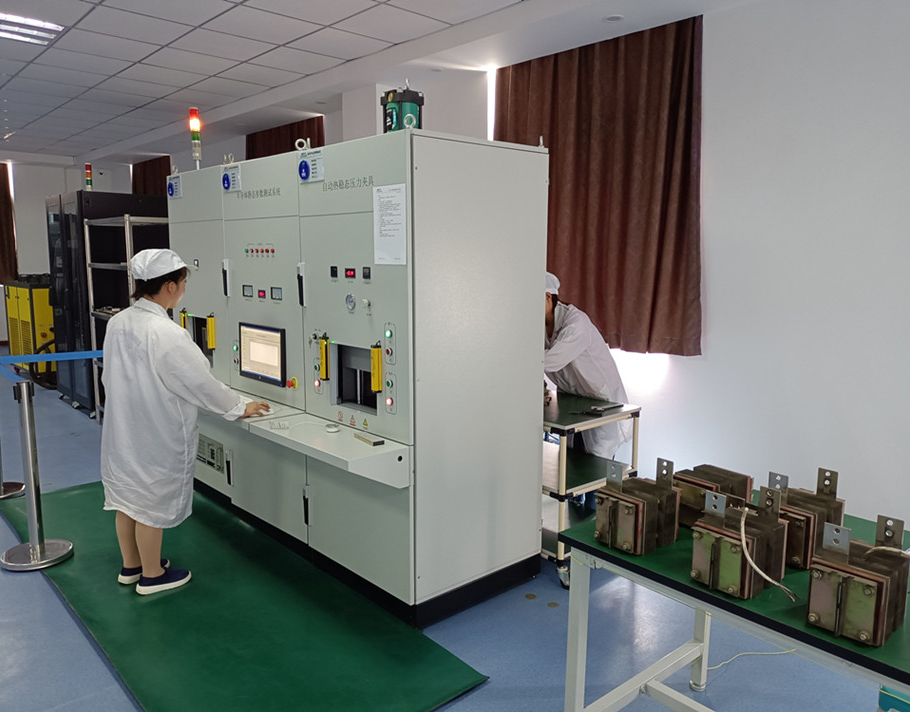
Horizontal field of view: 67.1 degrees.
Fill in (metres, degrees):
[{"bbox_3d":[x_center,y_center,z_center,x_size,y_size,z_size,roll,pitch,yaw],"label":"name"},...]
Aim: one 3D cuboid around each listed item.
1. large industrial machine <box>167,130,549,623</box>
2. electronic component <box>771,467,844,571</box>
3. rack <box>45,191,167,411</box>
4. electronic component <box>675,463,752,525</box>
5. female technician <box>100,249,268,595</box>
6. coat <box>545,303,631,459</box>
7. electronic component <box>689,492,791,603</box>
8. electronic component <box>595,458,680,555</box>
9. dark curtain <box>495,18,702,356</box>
[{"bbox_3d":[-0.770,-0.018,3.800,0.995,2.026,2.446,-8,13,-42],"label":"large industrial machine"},{"bbox_3d":[0.914,0.419,1.815,0.178,0.222,0.140,-6,11,-35],"label":"electronic component"},{"bbox_3d":[-3.378,-0.553,6.902,0.950,2.050,1.180,-8,13,-42],"label":"rack"},{"bbox_3d":[0.779,0.427,2.025,0.178,0.137,0.220,-8,13,-42],"label":"electronic component"},{"bbox_3d":[-1.327,0.295,3.258,0.640,1.580,0.580,-8,13,-42],"label":"female technician"},{"bbox_3d":[0.658,0.115,3.942,0.680,0.890,0.540,-8,13,-42],"label":"coat"},{"bbox_3d":[0.695,0.442,1.672,0.178,0.222,0.140,-7,12,-37],"label":"electronic component"},{"bbox_3d":[0.504,0.405,1.893,0.178,0.222,0.140,-7,12,-37],"label":"electronic component"},{"bbox_3d":[0.808,-0.998,4.333,0.120,1.840,1.620,-8,13,-42],"label":"dark curtain"}]

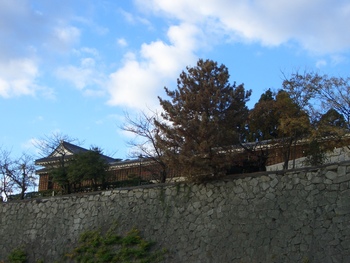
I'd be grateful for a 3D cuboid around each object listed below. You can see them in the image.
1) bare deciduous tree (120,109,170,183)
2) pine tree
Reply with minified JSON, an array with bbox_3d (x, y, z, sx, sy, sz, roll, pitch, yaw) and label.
[{"bbox_3d":[-2.950,1.580,66.000,5.700,7.800,5.500,0,-12,0],"label":"bare deciduous tree"},{"bbox_3d":[2.810,-1.070,64.000,9.700,13.000,9.300,0,-12,0],"label":"pine tree"}]

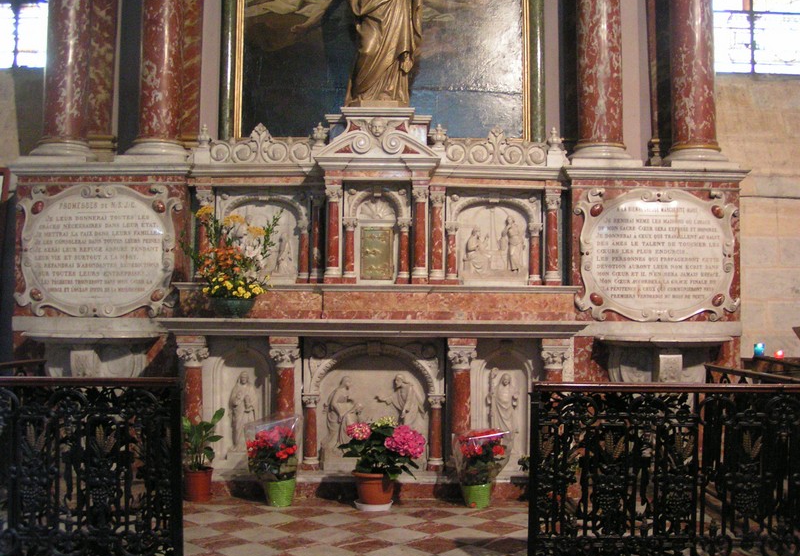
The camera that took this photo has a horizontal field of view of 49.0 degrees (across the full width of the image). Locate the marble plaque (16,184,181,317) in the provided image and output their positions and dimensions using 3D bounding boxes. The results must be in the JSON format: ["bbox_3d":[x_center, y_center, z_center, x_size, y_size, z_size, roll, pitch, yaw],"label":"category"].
[{"bbox_3d":[-1.831,-0.164,5.334,0.996,0.809,0.070,1,-2,0],"label":"marble plaque"}]

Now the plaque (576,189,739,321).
[{"bbox_3d":[1.566,-0.140,5.330,0.989,0.809,0.070,1,-2,0],"label":"plaque"}]

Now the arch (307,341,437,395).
[{"bbox_3d":[-0.146,0.524,5.032,0.736,0.310,0.100,0,-3,0],"label":"arch"}]

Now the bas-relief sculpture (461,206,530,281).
[{"bbox_3d":[0.587,-0.217,5.513,0.438,0.488,0.070,0,-3,0],"label":"bas-relief sculpture"}]

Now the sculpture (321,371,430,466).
[{"bbox_3d":[-0.152,0.799,5.050,0.636,0.561,0.080,0,-3,0],"label":"sculpture"}]

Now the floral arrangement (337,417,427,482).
[{"bbox_3d":[-0.096,0.930,4.792,0.465,0.335,0.420,1,-3,0],"label":"floral arrangement"}]

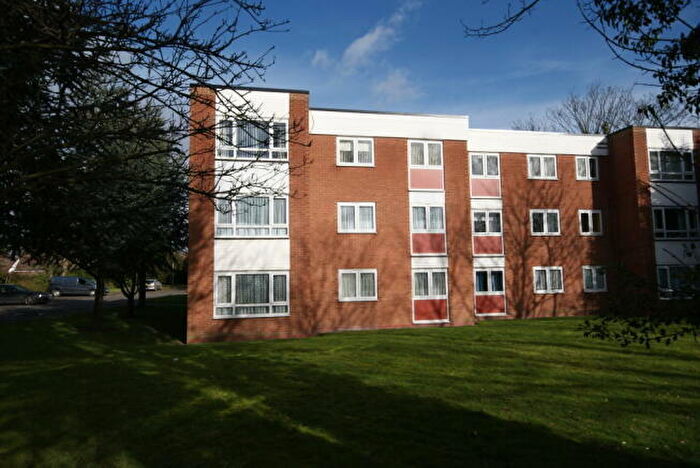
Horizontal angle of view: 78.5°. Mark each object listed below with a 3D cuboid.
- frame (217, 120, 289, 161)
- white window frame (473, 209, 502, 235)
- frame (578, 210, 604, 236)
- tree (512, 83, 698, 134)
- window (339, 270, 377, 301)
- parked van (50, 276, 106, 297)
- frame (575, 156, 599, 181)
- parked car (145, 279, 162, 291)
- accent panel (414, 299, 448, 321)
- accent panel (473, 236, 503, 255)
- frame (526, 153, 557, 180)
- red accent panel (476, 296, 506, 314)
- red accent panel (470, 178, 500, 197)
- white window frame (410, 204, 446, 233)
[{"bbox_3d":[-3.296,-3.180,14.479,2.402,1.390,0.100,0,-5,-10],"label":"frame"},{"bbox_3d":[6.135,-0.504,19.125,1.452,1.172,0.100,0,-5,-10],"label":"white window frame"},{"bbox_3d":[11.394,-0.504,20.196,1.186,1.175,0.100,0,-5,-9],"label":"frame"},{"bbox_3d":[21.380,-4.085,36.576,13.800,17.800,13.000,-4,-6,31],"label":"tree"},{"bbox_3d":[0.323,1.989,16.494,1.513,1.175,0.100,0,-5,-9],"label":"window"},{"bbox_3d":[-27.379,5.302,43.426,4.650,1.860,1.860,0,-5,-16],"label":"parked van"},{"bbox_3d":[11.349,-3.113,20.426,1.186,1.175,0.100,0,-5,-9],"label":"frame"},{"bbox_3d":[-25.140,6.469,54.300,1.750,1.480,4.150,0,-5,-11],"label":"parked car"},{"bbox_3d":[3.204,2.994,16.872,1.358,0.833,0.060,0,-5,-9],"label":"accent panel"},{"bbox_3d":[6.153,0.497,19.037,1.422,0.797,0.080,0,-5,-10],"label":"accent panel"},{"bbox_3d":[9.022,-3.107,20.047,1.474,1.175,0.100,0,-5,-9],"label":"frame"},{"bbox_3d":[6.111,3.052,18.611,1.403,0.853,0.060,0,-5,-10],"label":"red accent panel"},{"bbox_3d":[6.107,-2.092,19.265,1.422,0.797,0.080,0,-5,-10],"label":"red accent panel"},{"bbox_3d":[3.117,-0.629,17.095,1.471,1.172,0.100,0,-5,-10],"label":"white window frame"}]

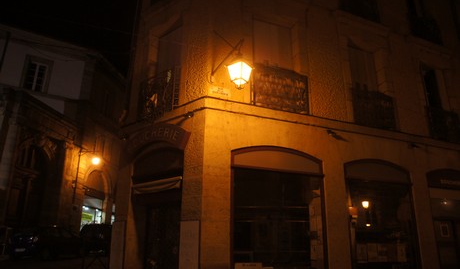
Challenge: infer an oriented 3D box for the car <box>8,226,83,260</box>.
[{"bbox_3d":[-9.050,5.470,17.350,1.740,1.450,4.150,-2,-16,10],"label":"car"}]

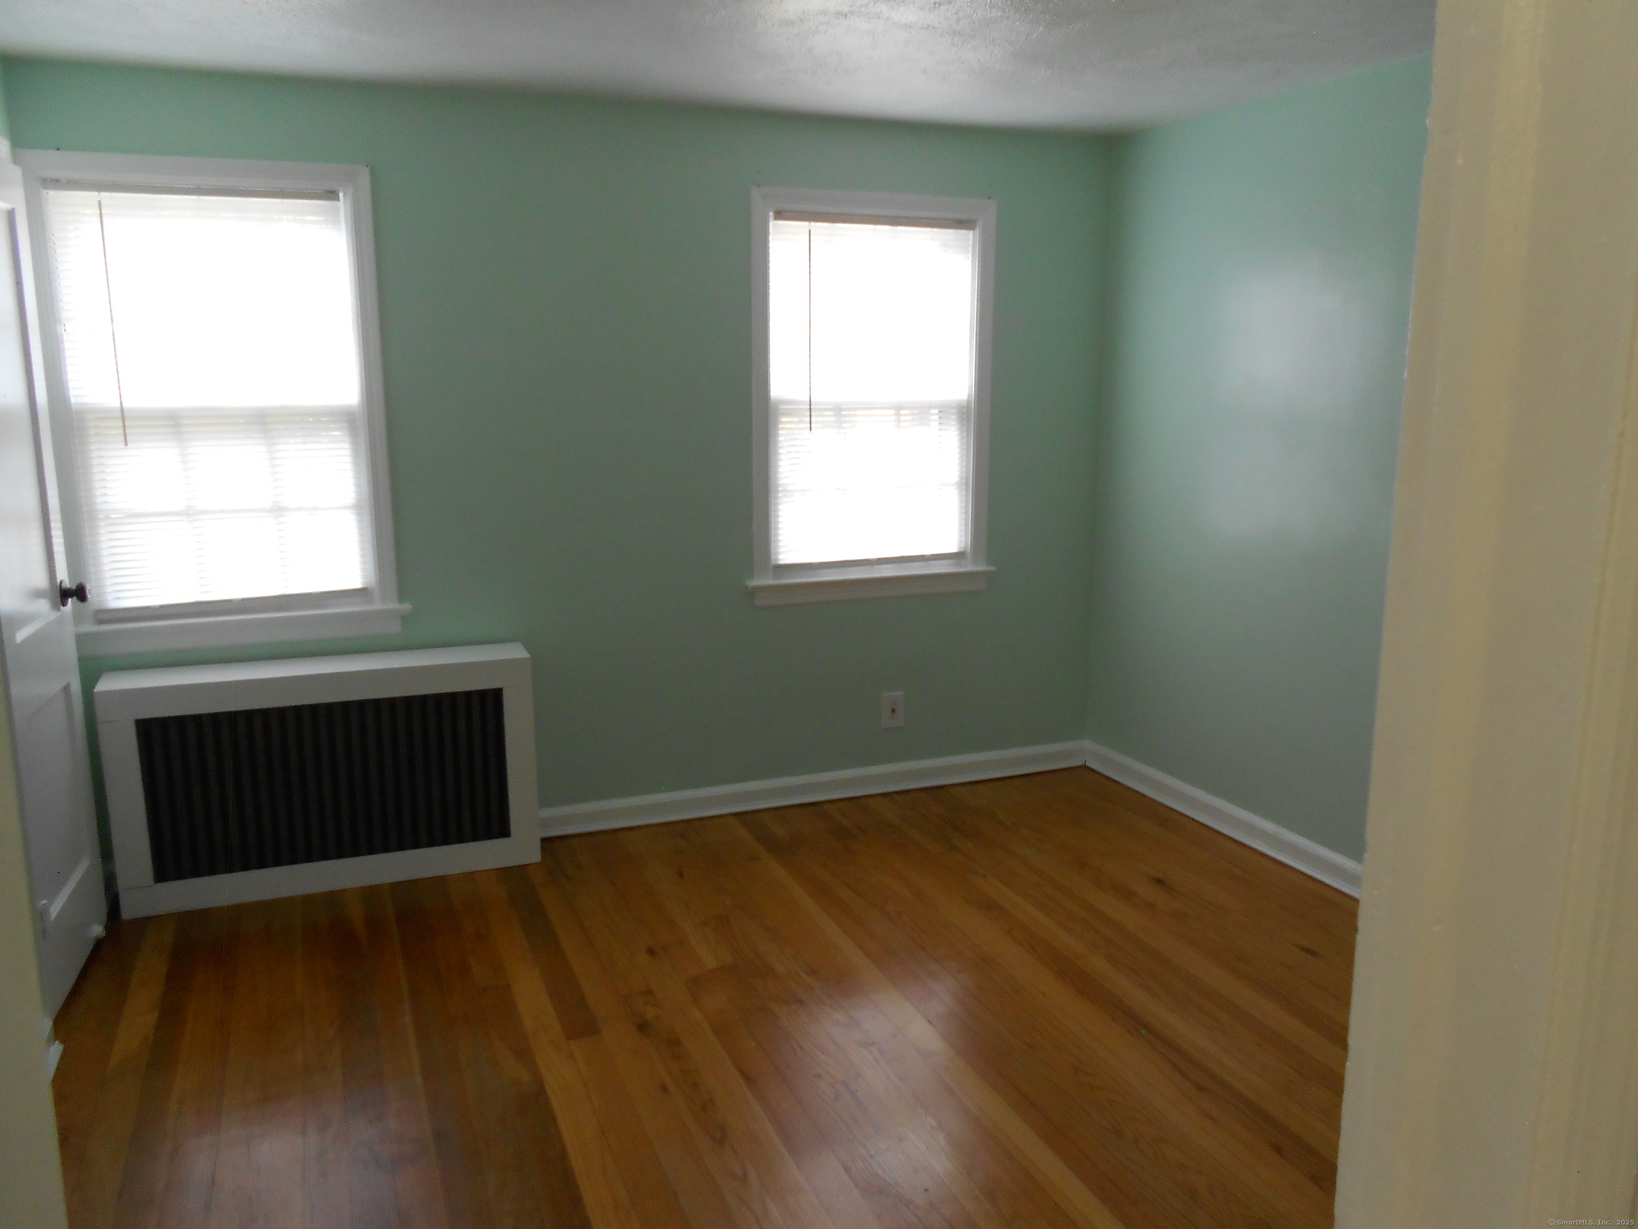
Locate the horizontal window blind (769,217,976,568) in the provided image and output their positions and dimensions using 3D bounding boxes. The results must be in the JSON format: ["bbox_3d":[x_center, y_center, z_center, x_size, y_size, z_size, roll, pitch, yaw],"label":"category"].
[{"bbox_3d":[0.197,-0.767,4.279,0.768,1.181,0.044,-4,11,-22],"label":"horizontal window blind"}]

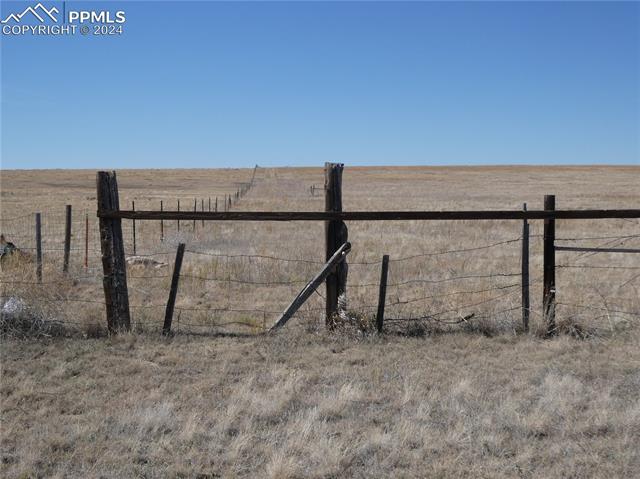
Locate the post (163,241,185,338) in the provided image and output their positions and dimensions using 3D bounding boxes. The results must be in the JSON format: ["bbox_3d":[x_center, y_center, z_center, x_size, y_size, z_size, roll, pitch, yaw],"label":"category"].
[{"bbox_3d":[-1.562,0.536,9.917,0.072,1.003,0.072,10,4,-1],"label":"post"}]

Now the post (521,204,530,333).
[{"bbox_3d":[2.239,0.313,10.053,0.080,1.421,0.080,-1,4,0],"label":"post"}]

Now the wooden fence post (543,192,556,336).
[{"bbox_3d":[2.425,0.276,9.751,0.120,1.489,0.120,-1,4,0],"label":"wooden fence post"}]

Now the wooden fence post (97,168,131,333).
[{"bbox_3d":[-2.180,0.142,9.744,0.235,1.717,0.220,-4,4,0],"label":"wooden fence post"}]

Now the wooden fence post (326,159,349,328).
[{"bbox_3d":[0.173,0.080,9.842,0.210,1.773,0.200,-1,4,0],"label":"wooden fence post"}]

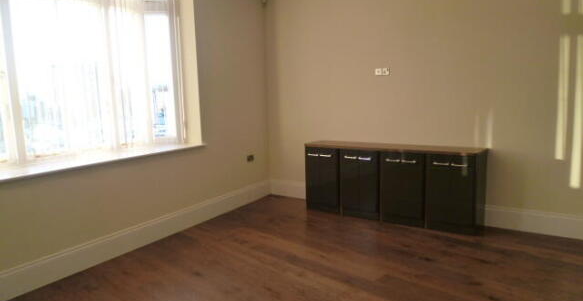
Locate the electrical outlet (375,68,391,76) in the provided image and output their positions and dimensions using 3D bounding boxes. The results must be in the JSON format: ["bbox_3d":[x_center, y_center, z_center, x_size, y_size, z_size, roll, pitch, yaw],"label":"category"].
[{"bbox_3d":[1.034,-0.890,4.597,0.165,0.083,0.014,4,10,34],"label":"electrical outlet"}]

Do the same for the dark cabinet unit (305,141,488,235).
[{"bbox_3d":[1.080,0.358,4.537,1.924,0.805,0.417,4,11,35],"label":"dark cabinet unit"}]

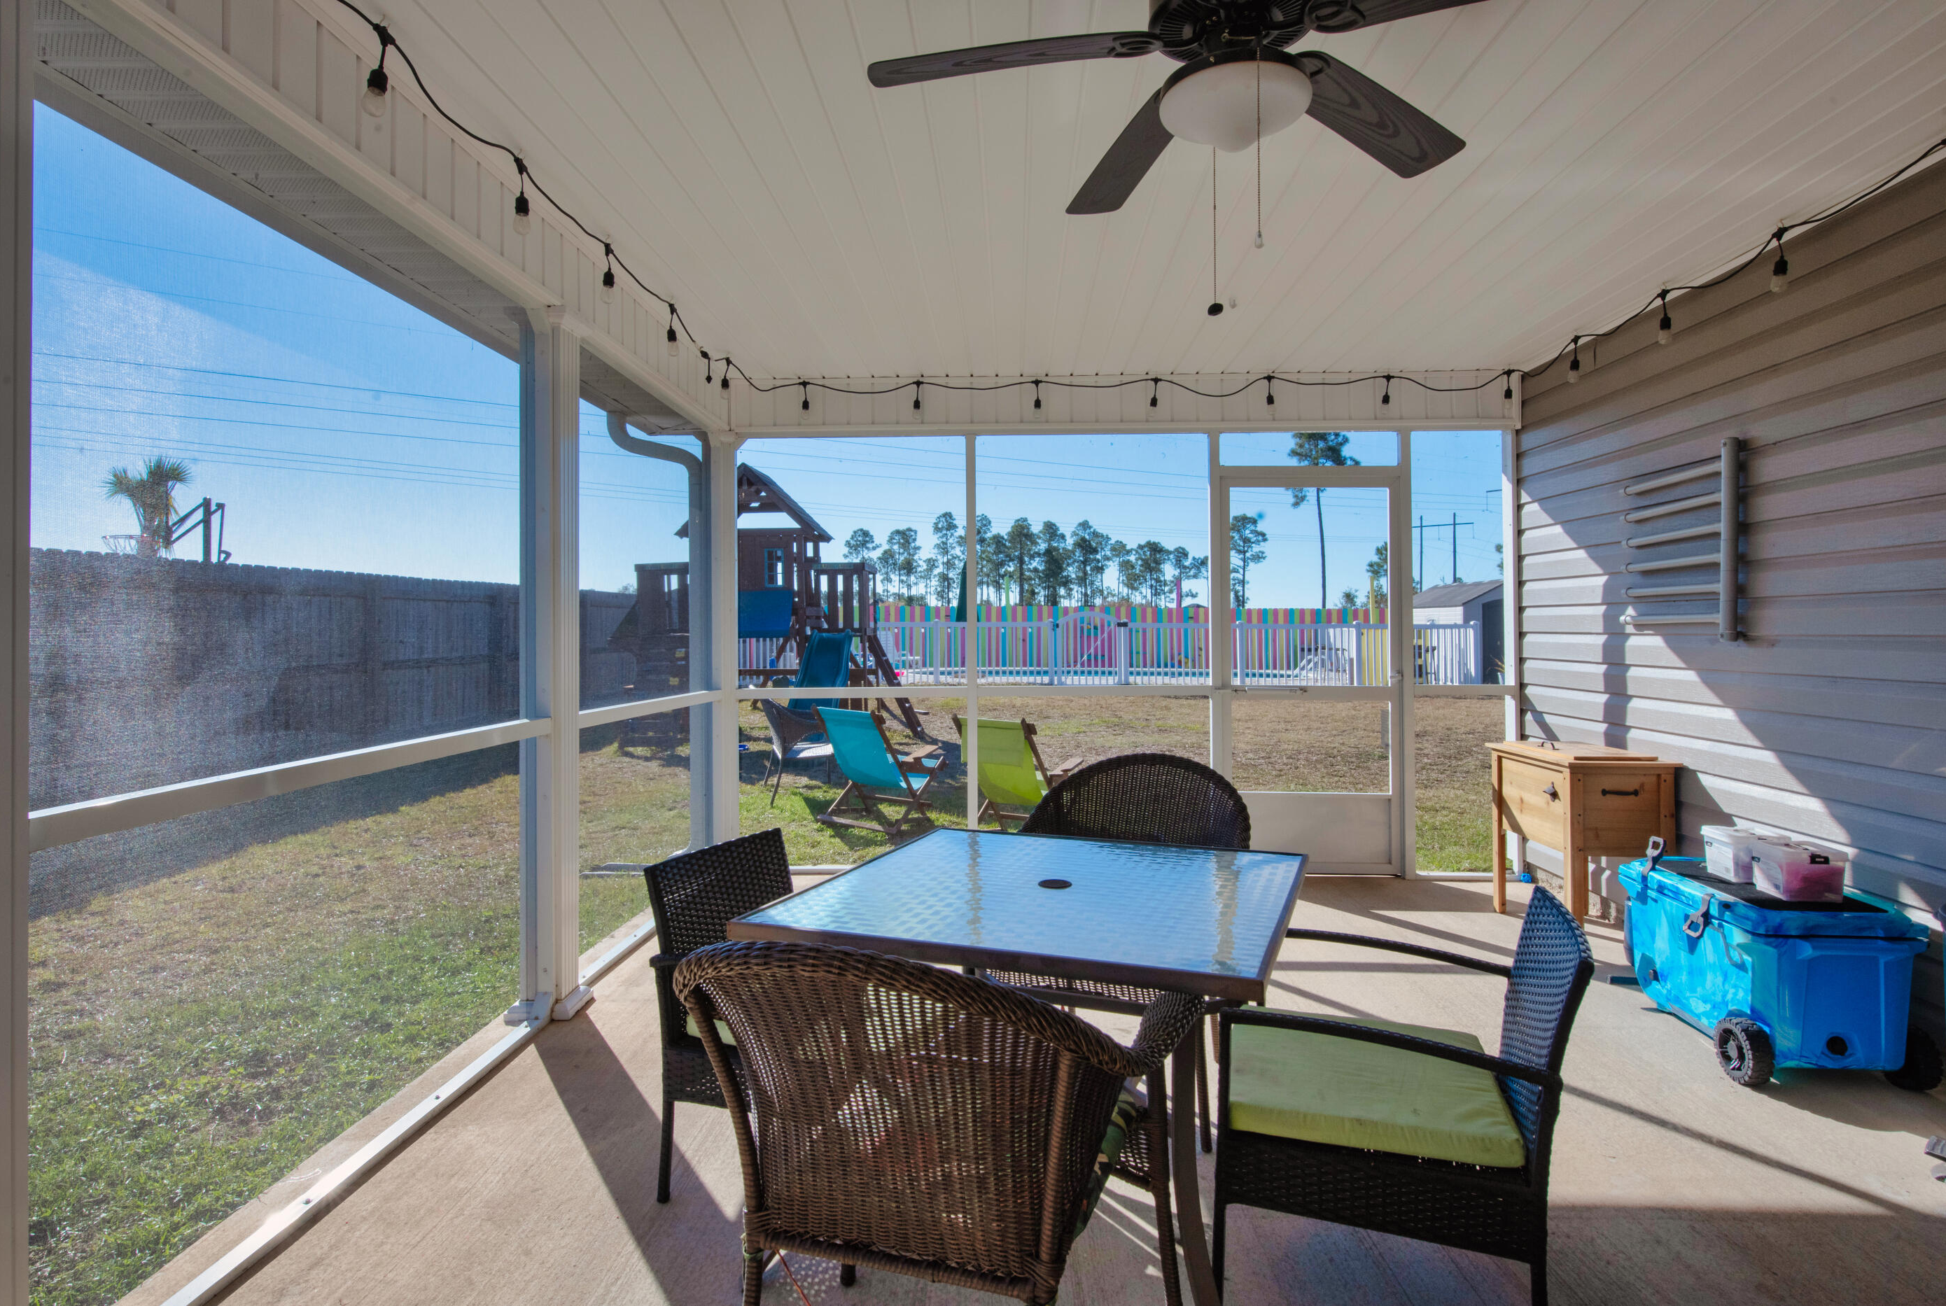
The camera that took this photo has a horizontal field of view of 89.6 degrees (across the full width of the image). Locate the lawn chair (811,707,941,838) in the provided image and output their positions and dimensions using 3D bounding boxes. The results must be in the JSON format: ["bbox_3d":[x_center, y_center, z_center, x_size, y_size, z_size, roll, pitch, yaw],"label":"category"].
[{"bbox_3d":[-0.630,0.796,7.050,0.640,0.800,0.860,1,2,39],"label":"lawn chair"}]

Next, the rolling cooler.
[{"bbox_3d":[2.400,0.953,2.993,0.480,0.470,0.710,0,1,3],"label":"rolling cooler"}]

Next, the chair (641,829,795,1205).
[{"bbox_3d":[-0.340,0.834,2.215,0.580,0.750,0.530,1,1,24],"label":"chair"}]

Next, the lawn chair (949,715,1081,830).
[{"bbox_3d":[0.325,0.801,6.780,0.640,0.800,0.860,1,2,34],"label":"lawn chair"}]

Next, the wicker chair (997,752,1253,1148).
[{"bbox_3d":[0.420,0.754,2.722,0.600,0.885,0.620,0,1,20],"label":"wicker chair"}]

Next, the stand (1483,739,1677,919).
[{"bbox_3d":[2.502,0.780,4.051,0.430,0.765,0.640,0,1,3],"label":"stand"}]

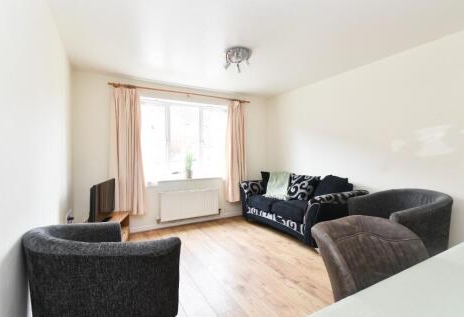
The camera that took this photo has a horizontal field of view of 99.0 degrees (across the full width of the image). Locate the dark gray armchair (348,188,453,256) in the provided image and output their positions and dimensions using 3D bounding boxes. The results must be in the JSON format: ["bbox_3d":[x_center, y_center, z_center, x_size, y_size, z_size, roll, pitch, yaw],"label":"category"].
[{"bbox_3d":[1.725,0.755,2.015,0.670,0.770,0.700,0,1,-7],"label":"dark gray armchair"}]

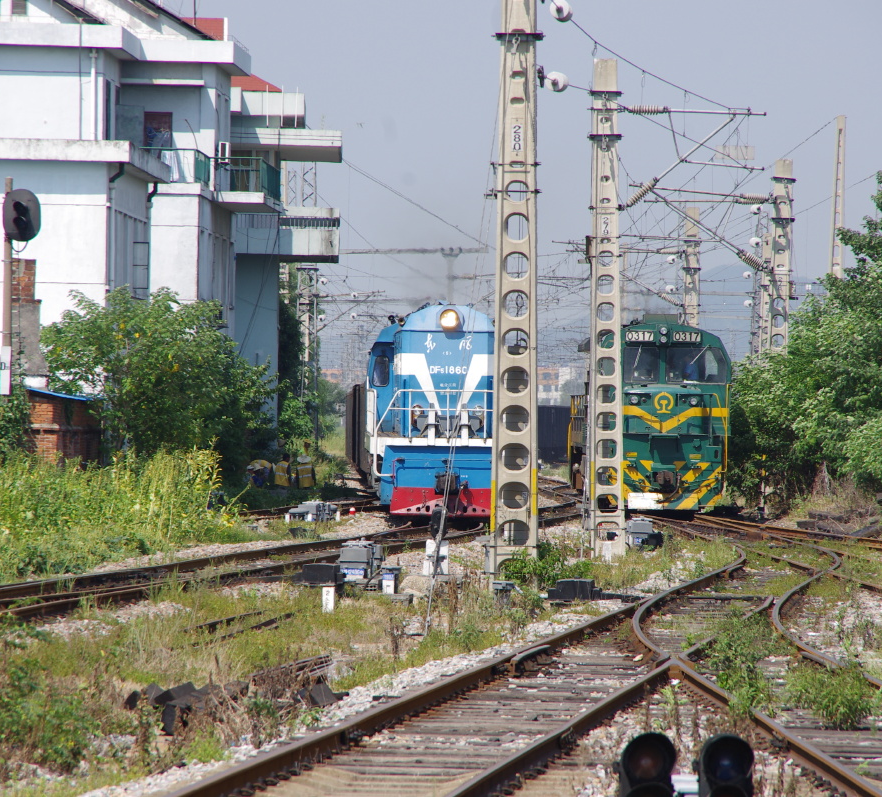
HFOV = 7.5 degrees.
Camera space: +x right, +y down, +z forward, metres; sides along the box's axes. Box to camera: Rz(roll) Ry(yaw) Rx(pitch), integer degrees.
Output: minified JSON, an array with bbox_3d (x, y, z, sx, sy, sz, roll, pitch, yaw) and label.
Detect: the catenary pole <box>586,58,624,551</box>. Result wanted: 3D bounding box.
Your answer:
[{"bbox_3d":[2.888,-1.574,117.000,0.600,8.650,0.320,0,0,0],"label":"catenary pole"}]

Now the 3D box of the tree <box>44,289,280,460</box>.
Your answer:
[{"bbox_3d":[-6.427,-0.068,153.000,5.300,4.900,4.800,0,0,0],"label":"tree"}]

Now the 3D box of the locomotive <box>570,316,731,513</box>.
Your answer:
[{"bbox_3d":[5.100,0.470,168.300,3.200,4.660,18.600,0,0,-1],"label":"locomotive"}]

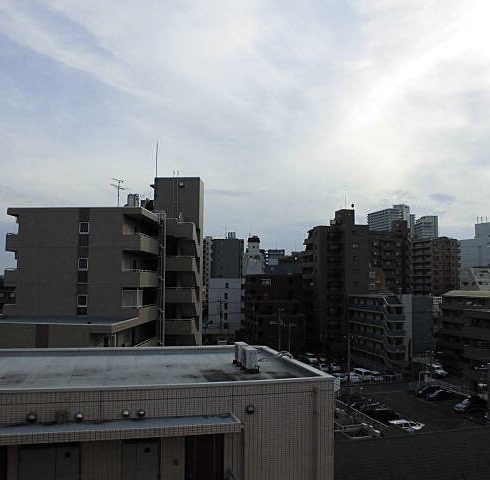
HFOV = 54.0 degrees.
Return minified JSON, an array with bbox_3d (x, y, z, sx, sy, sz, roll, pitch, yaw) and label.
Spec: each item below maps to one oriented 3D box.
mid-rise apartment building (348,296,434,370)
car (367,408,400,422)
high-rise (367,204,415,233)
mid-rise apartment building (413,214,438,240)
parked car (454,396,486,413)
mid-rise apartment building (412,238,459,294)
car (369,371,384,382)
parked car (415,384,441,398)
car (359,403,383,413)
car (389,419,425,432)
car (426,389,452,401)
[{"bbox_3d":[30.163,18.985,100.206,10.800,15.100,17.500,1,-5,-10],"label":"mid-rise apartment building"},{"bbox_3d":[15.367,19.517,53.434,4.300,1.450,1.700,2,-5,-17],"label":"car"},{"bbox_3d":[157.035,9.740,516.516,28.600,93.470,43.561,1,-5,-14],"label":"high-rise"},{"bbox_3d":[177.968,15.947,472.740,15.300,74.594,33.000,0,-4,6],"label":"mid-rise apartment building"},{"bbox_3d":[27.506,19.921,58.249,4.000,1.500,1.680,2,-5,-17],"label":"parked car"},{"bbox_3d":[78.264,15.949,200.101,18.400,31.718,14.000,0,-4,10],"label":"mid-rise apartment building"},{"bbox_3d":[23.694,24.512,86.662,1.600,1.600,3.800,2,-5,-17],"label":"car"},{"bbox_3d":[25.277,20.522,65.685,4.100,1.420,1.680,2,-5,-17],"label":"parked car"},{"bbox_3d":[16.860,22.445,63.031,4.000,1.450,1.700,1,-5,-10],"label":"car"},{"bbox_3d":[18.829,21.824,55.824,3.800,1.450,1.650,1,-5,-10],"label":"car"},{"bbox_3d":[26.018,20.384,63.836,4.000,1.420,1.680,2,-5,-17],"label":"car"}]

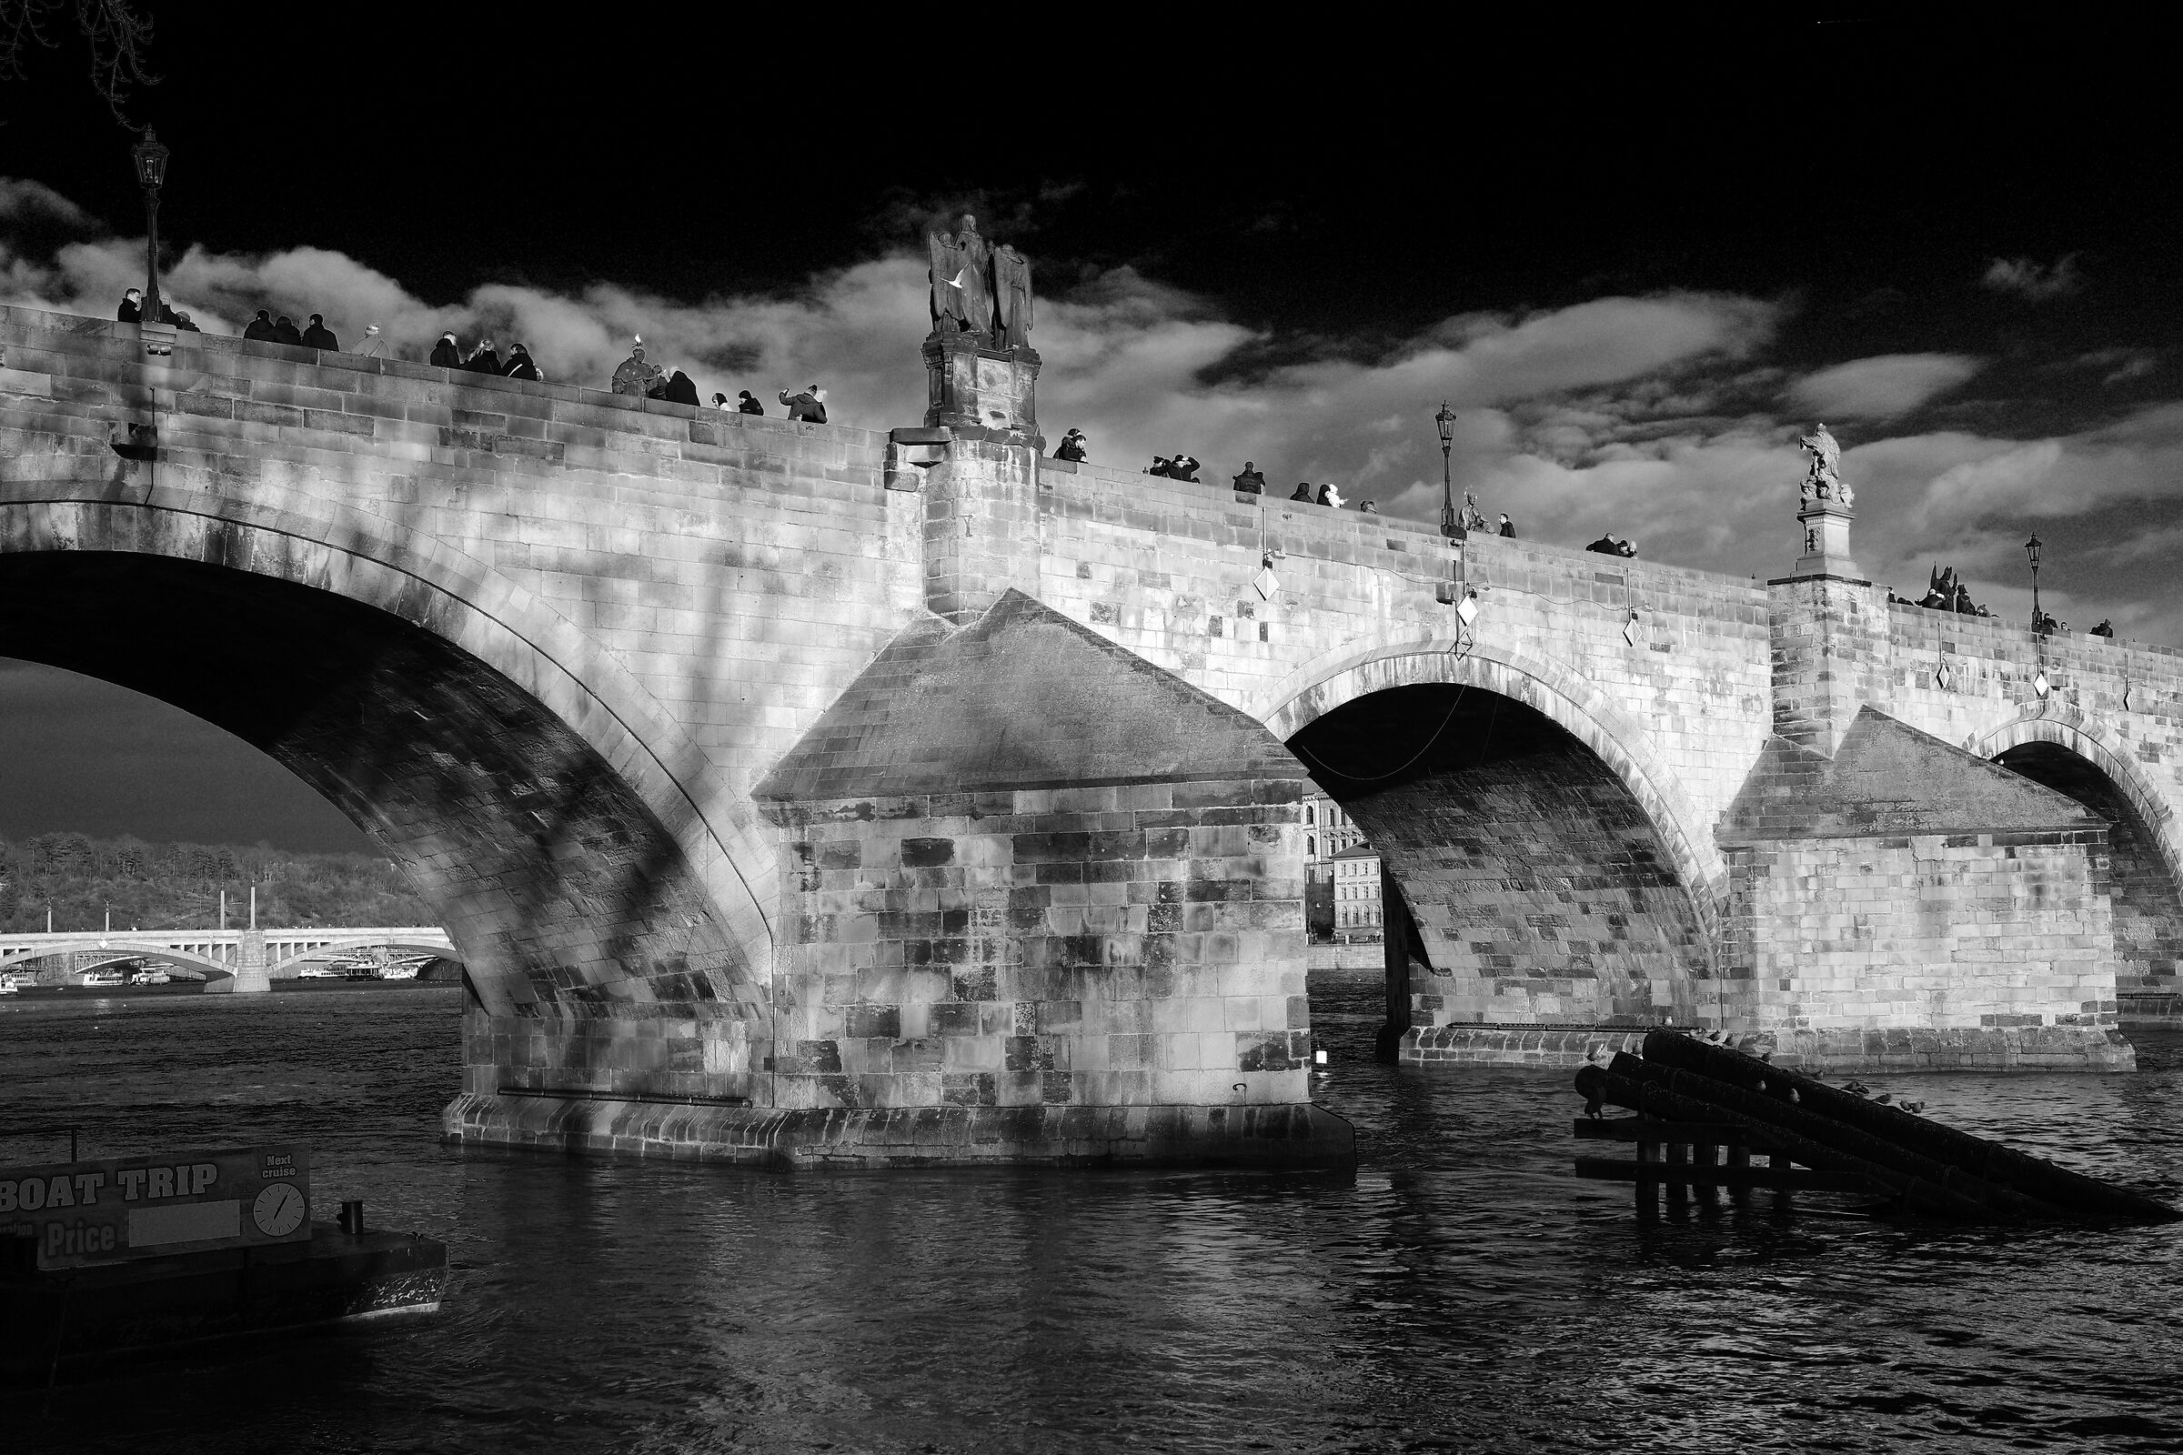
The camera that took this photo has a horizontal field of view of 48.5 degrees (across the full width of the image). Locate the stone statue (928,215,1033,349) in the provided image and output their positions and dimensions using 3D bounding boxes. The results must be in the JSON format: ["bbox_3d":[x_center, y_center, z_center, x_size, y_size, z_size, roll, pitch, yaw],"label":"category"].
[{"bbox_3d":[-1.994,-8.085,43.958,0.800,2.400,1.950,-6,-7,45],"label":"stone statue"}]

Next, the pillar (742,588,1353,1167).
[{"bbox_3d":[0.897,2.200,40.429,8.100,9.850,10.400,-6,-7,45],"label":"pillar"}]

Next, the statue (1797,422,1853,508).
[{"bbox_3d":[19.351,-6.848,64.295,1.000,2.400,1.350,-6,-7,45],"label":"statue"}]

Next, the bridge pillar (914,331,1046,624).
[{"bbox_3d":[-1.951,-4.358,43.541,0.950,5.300,2.400,-6,-7,45],"label":"bridge pillar"}]

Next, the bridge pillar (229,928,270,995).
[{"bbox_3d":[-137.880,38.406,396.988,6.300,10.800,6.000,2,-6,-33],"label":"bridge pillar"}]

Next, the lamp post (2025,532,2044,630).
[{"bbox_3d":[29.669,-4.614,76.271,0.500,3.050,0.500,-6,-7,45],"label":"lamp post"}]

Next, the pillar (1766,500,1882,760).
[{"bbox_3d":[19.268,-2.398,64.060,1.800,6.600,2.550,-6,-7,45],"label":"pillar"}]

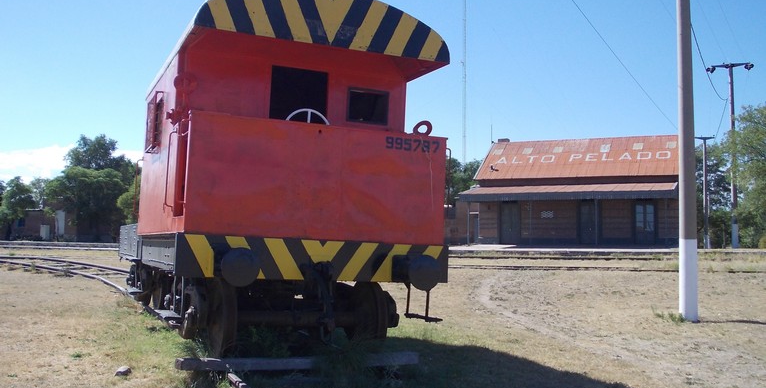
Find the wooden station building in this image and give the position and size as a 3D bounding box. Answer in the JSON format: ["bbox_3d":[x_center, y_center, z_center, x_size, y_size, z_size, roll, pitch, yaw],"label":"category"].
[{"bbox_3d":[13.196,-0.294,55.716,13.099,7.446,10.900,-1,-3,24],"label":"wooden station building"}]

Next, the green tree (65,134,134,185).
[{"bbox_3d":[-27.613,-0.557,82.157,7.600,10.771,7.400,1,-3,-19],"label":"green tree"}]

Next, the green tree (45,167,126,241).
[{"bbox_3d":[-24.856,0.950,70.055,6.900,6.339,6.600,1,-3,-20],"label":"green tree"}]

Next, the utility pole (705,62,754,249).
[{"bbox_3d":[18.010,-1.994,43.177,2.350,9.618,0.400,-1,-3,25],"label":"utility pole"}]

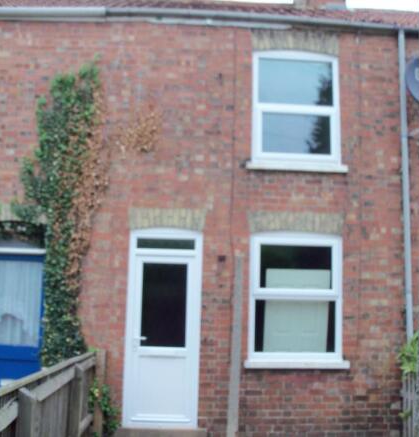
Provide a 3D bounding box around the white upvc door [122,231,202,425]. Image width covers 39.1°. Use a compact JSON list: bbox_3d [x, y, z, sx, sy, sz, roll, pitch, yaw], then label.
[{"bbox_3d":[-0.545,1.269,6.987,0.887,2.340,0.090,2,-9,-3],"label":"white upvc door"}]

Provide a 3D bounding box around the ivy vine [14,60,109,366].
[{"bbox_3d":[-1.746,0.066,6.968,1.051,4.165,0.250,2,-9,-3],"label":"ivy vine"}]

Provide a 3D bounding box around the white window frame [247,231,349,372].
[{"bbox_3d":[1.060,0.969,7.112,1.270,1.643,0.150,2,-9,-3],"label":"white window frame"}]

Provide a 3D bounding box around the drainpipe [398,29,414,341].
[{"bbox_3d":[2.433,0.082,7.248,0.080,5.167,0.080,2,-9,-3],"label":"drainpipe"}]

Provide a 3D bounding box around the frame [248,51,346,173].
[{"bbox_3d":[1.122,-1.375,7.497,1.289,1.593,0.150,2,-9,-3],"label":"frame"}]

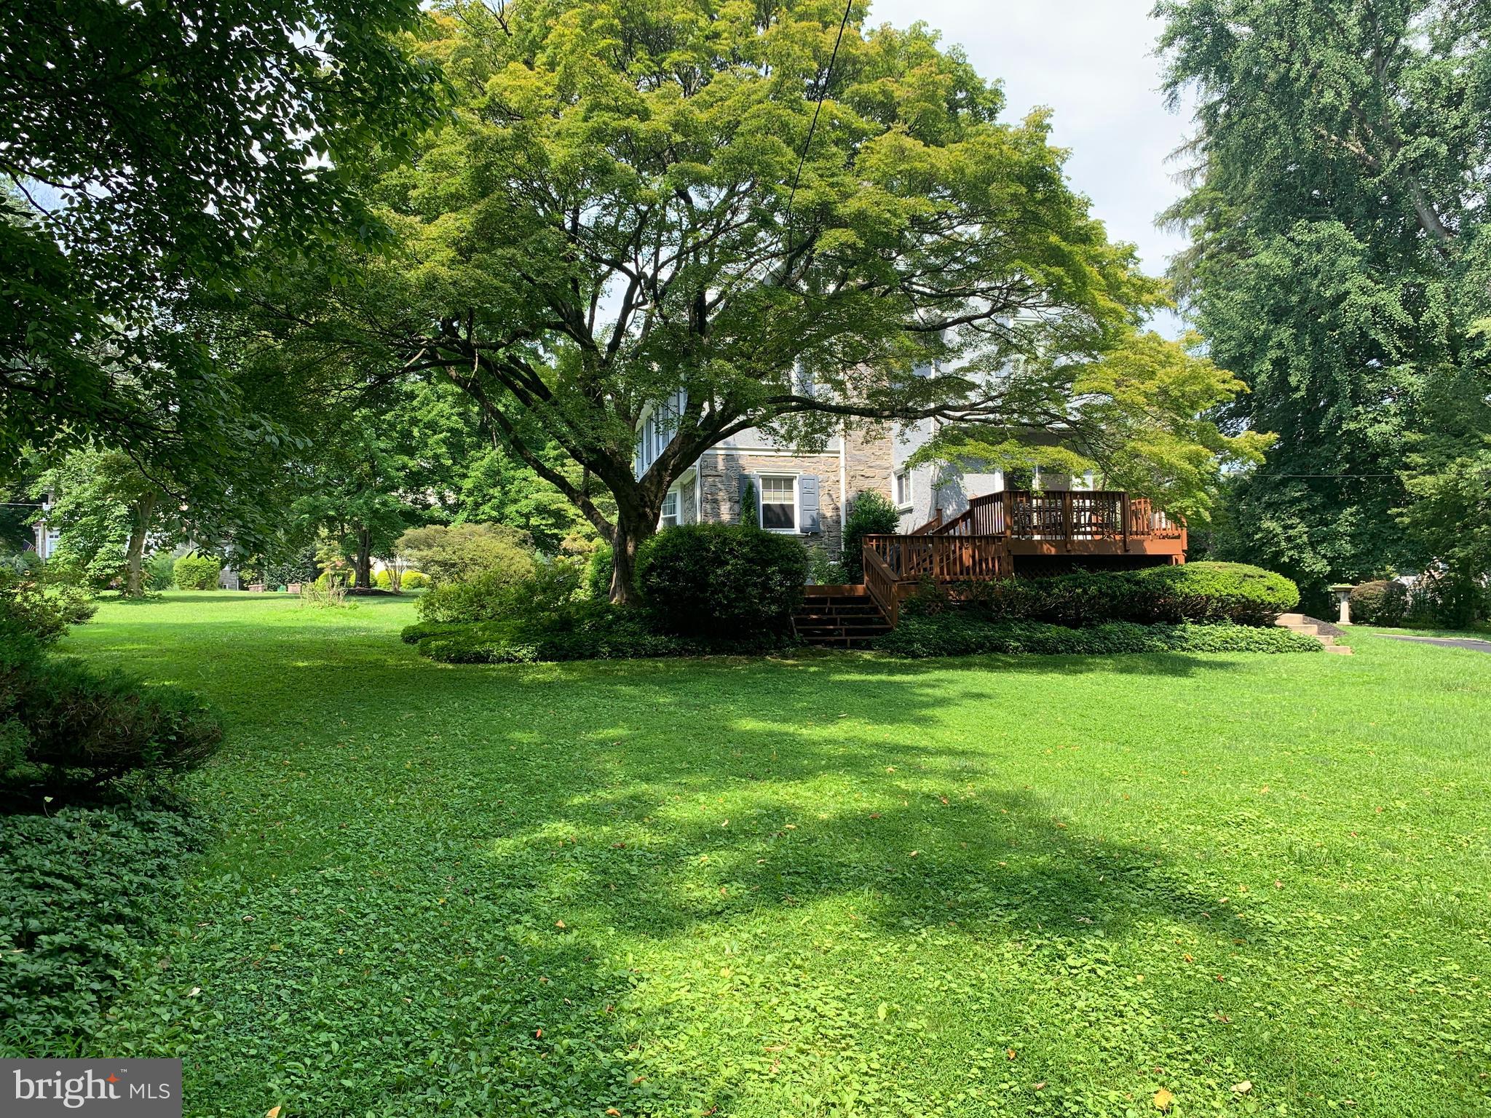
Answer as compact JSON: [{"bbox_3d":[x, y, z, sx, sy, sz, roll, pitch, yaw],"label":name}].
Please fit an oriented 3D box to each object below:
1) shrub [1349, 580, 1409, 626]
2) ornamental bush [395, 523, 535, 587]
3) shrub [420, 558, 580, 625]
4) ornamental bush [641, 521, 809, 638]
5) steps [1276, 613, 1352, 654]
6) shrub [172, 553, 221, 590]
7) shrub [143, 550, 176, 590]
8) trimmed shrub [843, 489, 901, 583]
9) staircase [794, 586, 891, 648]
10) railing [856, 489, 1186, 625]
[{"bbox_3d":[14.442,1.008,25.500,1.500,1.050,1.350,-1,-1,29],"label":"shrub"},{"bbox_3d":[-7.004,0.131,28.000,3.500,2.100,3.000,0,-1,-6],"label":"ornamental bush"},{"bbox_3d":[-4.840,0.698,22.000,3.200,1.350,2.400,0,-1,-6],"label":"shrub"},{"bbox_3d":[-0.416,0.385,20.000,3.050,2.050,2.600,0,-1,-6],"label":"ornamental bush"},{"bbox_3d":[9.600,1.290,19.500,1.350,0.720,1.250,0,-1,9],"label":"steps"},{"bbox_3d":[-22.536,0.502,46.000,2.050,1.550,1.800,0,-1,-29],"label":"shrub"},{"bbox_3d":[-24.566,0.513,47.000,1.450,1.650,1.400,0,-1,-29],"label":"shrub"},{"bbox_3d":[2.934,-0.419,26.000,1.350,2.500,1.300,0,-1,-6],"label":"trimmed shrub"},{"bbox_3d":[1.740,1.030,20.300,1.720,1.070,1.650,0,-1,-8],"label":"staircase"},{"bbox_3d":[5.180,0.050,23.900,6.400,2.650,4.600,0,-1,-6],"label":"railing"}]

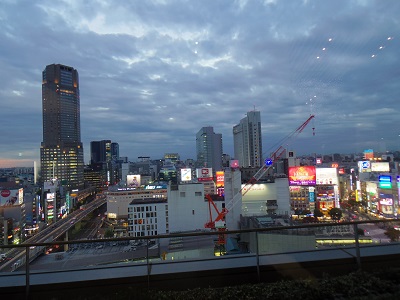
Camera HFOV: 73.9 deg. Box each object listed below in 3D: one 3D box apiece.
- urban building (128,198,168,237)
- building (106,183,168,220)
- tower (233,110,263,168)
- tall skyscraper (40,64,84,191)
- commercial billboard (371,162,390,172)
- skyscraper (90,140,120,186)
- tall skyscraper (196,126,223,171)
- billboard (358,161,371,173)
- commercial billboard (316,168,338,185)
[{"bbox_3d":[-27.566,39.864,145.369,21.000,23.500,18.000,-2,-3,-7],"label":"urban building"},{"bbox_3d":[-57.716,50.156,265.124,58.000,34.000,42.000,-2,-3,-3],"label":"building"},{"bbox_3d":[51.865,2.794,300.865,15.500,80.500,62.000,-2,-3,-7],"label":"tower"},{"bbox_3d":[-195.775,-25.157,379.831,50.000,176.000,46.000,-1,-3,-30],"label":"tall skyscraper"},{"bbox_3d":[158.694,14.553,234.039,15.500,8.200,1.500,-3,-3,7],"label":"commercial billboard"},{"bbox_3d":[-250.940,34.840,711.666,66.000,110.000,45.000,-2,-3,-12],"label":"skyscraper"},{"bbox_3d":[15.821,10.162,456.665,25.000,84.500,90.000,-2,-3,-7],"label":"tall skyscraper"},{"bbox_3d":[143.443,14.161,231.074,9.000,10.000,3.500,-3,-3,7],"label":"billboard"},{"bbox_3d":[118.693,24.384,249.672,18.000,15.700,1.500,-3,-3,16],"label":"commercial billboard"}]

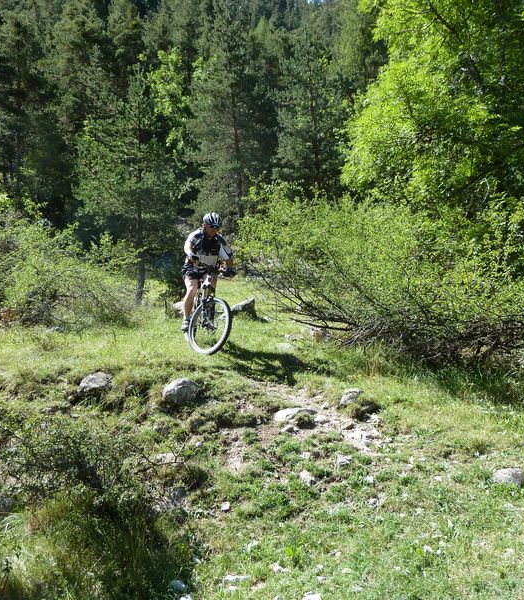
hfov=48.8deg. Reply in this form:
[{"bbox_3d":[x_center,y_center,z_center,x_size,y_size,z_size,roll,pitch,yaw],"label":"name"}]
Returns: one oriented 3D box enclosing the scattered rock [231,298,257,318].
[{"bbox_3d":[-0.317,0.155,9.400,0.480,0.330,0.380,-3,3,0],"label":"scattered rock"}]

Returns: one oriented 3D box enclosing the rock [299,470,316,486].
[{"bbox_3d":[0.287,1.131,3.650,0.105,0.090,0.090,-1,6,0],"label":"rock"}]

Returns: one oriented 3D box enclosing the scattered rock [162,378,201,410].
[{"bbox_3d":[-0.757,0.864,5.400,0.340,0.240,0.280,-3,3,0],"label":"scattered rock"}]

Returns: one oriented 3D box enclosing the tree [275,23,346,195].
[{"bbox_3d":[1.721,-5.978,20.500,2.700,7.700,2.700,-3,3,0],"label":"tree"}]

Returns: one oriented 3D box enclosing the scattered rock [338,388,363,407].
[{"bbox_3d":[0.819,0.903,5.350,0.210,0.160,0.180,-3,3,0],"label":"scattered rock"}]

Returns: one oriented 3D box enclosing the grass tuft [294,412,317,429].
[{"bbox_3d":[0.388,1.074,5.150,0.190,0.130,0.170,-2,1,0],"label":"grass tuft"}]

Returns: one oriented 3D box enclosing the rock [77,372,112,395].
[{"bbox_3d":[-1.594,0.795,5.500,0.310,0.180,0.230,-1,6,0],"label":"rock"}]

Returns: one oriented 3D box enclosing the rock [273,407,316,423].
[{"bbox_3d":[0.262,0.921,4.650,0.330,0.110,0.220,-1,6,0],"label":"rock"}]

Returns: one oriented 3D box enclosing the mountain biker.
[{"bbox_3d":[-0.674,-0.340,7.150,0.620,1.460,0.750,-4,4,-22],"label":"mountain biker"}]

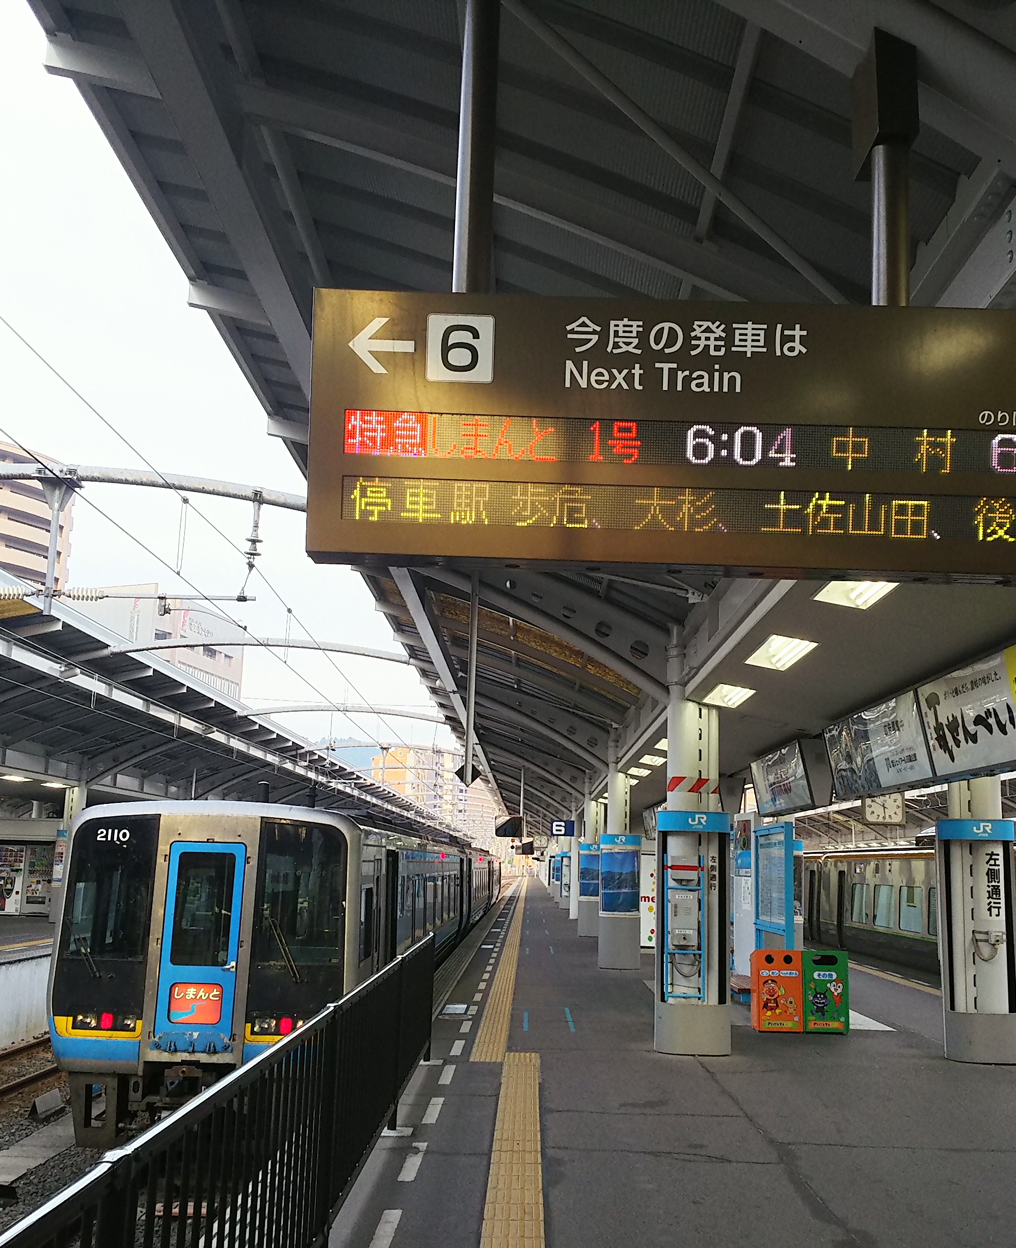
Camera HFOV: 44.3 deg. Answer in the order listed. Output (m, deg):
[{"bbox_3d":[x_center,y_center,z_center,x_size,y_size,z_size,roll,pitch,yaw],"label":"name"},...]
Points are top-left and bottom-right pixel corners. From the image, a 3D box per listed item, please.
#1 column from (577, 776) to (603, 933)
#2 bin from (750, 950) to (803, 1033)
[{"bbox_3d":[2.203,5.956,31.916,0.740,3.940,0.570,2,-11,1],"label":"column"},{"bbox_3d":[2.968,4.028,13.768,0.485,0.860,0.460,1,-11,1],"label":"bin"}]

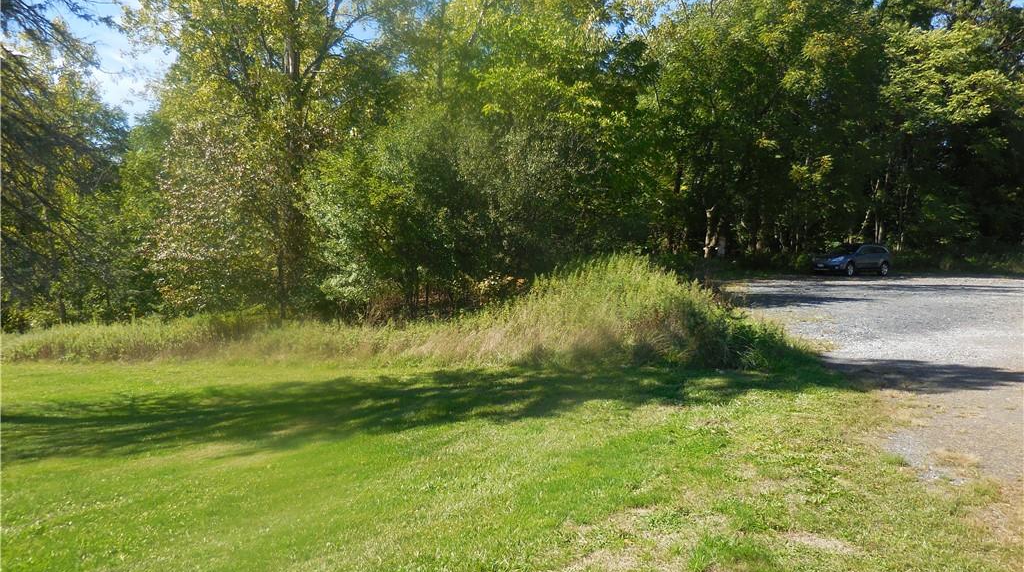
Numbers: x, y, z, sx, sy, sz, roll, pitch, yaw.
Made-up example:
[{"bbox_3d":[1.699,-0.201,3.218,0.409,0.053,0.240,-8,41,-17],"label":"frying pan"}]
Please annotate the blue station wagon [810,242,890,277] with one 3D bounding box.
[{"bbox_3d":[16.920,-1.270,36.750,4.760,1.630,1.820,-1,3,-31],"label":"blue station wagon"}]

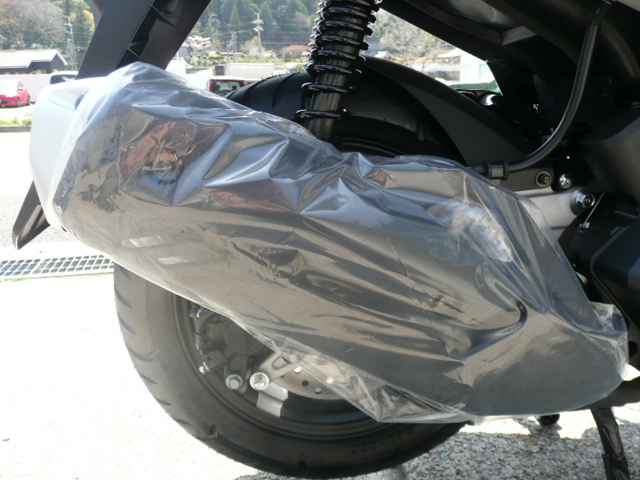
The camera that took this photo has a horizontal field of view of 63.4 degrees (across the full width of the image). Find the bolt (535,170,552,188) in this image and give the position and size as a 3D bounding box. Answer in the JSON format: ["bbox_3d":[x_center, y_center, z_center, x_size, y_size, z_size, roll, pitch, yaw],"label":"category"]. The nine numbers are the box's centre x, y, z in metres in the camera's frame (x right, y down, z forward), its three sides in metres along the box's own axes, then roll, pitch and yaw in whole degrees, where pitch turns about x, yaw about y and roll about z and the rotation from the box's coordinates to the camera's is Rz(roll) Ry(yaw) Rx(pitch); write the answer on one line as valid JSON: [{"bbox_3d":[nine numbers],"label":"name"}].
[{"bbox_3d":[0.240,-0.065,0.556,0.018,0.018,0.012,-2,12,-3],"label":"bolt"}]

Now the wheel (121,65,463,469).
[{"bbox_3d":[0.011,0.060,0.664,0.530,0.530,0.143,-2,12,-3],"label":"wheel"}]

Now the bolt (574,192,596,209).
[{"bbox_3d":[0.284,-0.042,0.553,0.016,0.016,0.015,-2,12,-3],"label":"bolt"}]

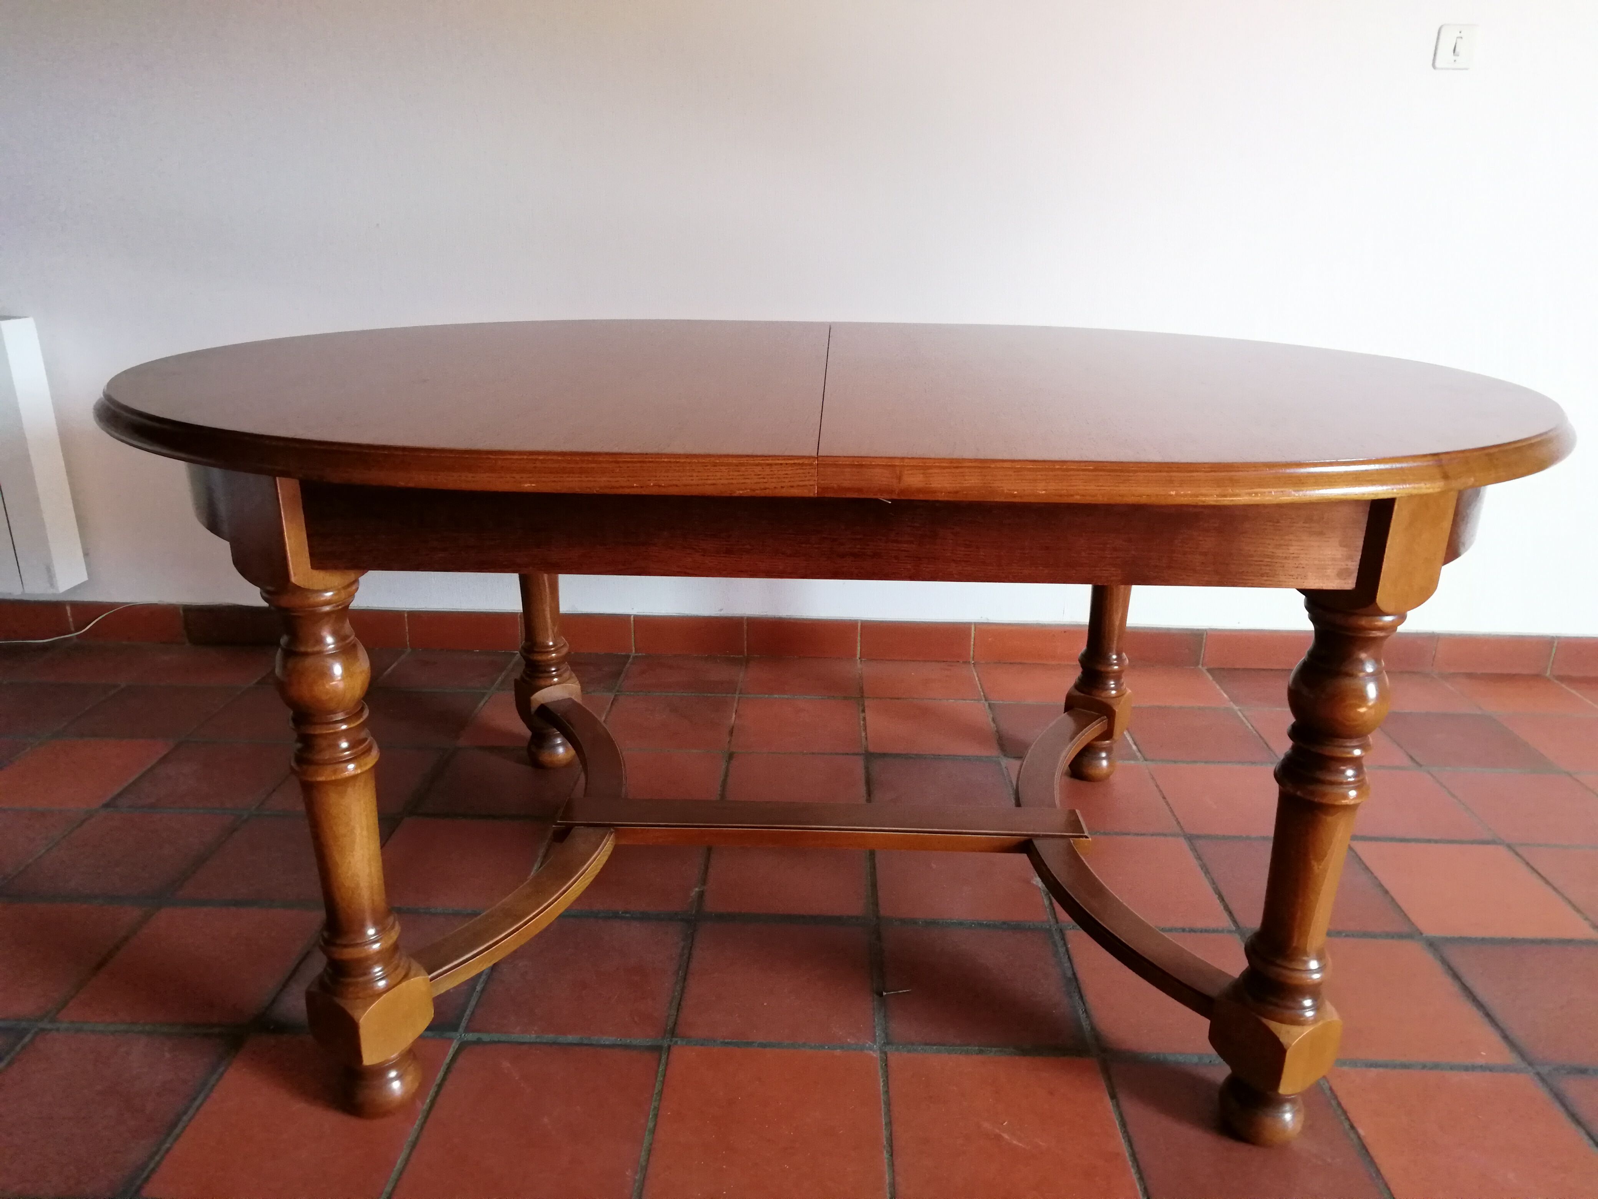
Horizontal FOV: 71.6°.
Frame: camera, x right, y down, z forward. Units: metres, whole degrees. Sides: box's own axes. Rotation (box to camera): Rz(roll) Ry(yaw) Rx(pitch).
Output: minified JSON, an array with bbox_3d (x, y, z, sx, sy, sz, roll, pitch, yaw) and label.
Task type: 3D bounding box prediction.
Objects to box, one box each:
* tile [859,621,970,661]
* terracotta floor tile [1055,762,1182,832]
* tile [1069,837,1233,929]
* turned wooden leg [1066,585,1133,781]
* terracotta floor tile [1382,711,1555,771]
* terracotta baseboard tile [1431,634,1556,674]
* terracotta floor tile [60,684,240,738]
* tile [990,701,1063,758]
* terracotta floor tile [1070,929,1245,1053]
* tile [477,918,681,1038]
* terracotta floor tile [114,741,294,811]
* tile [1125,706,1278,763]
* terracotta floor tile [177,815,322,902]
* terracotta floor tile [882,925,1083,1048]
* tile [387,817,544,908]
[{"bbox_3d":[0.266,0.096,2.502,0.247,0.089,0.013,1,19,1],"label":"tile"},{"bbox_3d":[0.510,0.350,1.945,0.246,0.015,0.246,1,19,1],"label":"terracotta floor tile"},{"bbox_3d":[0.503,0.435,1.703,0.245,0.015,0.240,1,19,1],"label":"tile"},{"bbox_3d":[0.540,-0.029,1.893,0.098,0.735,0.098,12,22,29],"label":"turned wooden leg"},{"bbox_3d":[1.273,0.278,2.140,0.242,0.015,0.240,1,19,1],"label":"terracotta floor tile"},{"bbox_3d":[1.532,0.117,2.443,0.245,0.091,0.012,1,19,1],"label":"terracotta baseboard tile"},{"bbox_3d":[-1.271,0.226,2.177,0.241,0.015,0.241,1,19,1],"label":"terracotta floor tile"},{"bbox_3d":[0.504,0.260,2.141,0.241,0.015,0.241,1,19,1],"label":"tile"},{"bbox_3d":[0.485,0.508,1.429,0.240,0.014,0.240,1,19,1],"label":"terracotta floor tile"},{"bbox_3d":[-0.277,0.490,1.441,0.241,0.015,0.241,1,19,1],"label":"tile"},{"bbox_3d":[-1.028,0.314,1.949,0.242,0.015,0.240,1,19,1],"label":"terracotta floor tile"},{"bbox_3d":[0.756,0.265,2.135,0.241,0.015,0.241,1,19,1],"label":"tile"},{"bbox_3d":[-0.777,0.400,1.697,0.240,0.014,0.240,1,19,1],"label":"terracotta floor tile"},{"bbox_3d":[0.230,0.500,1.430,0.241,0.015,0.241,1,19,1],"label":"terracotta floor tile"},{"bbox_3d":[-0.525,0.407,1.699,0.242,0.015,0.240,1,19,1],"label":"tile"}]

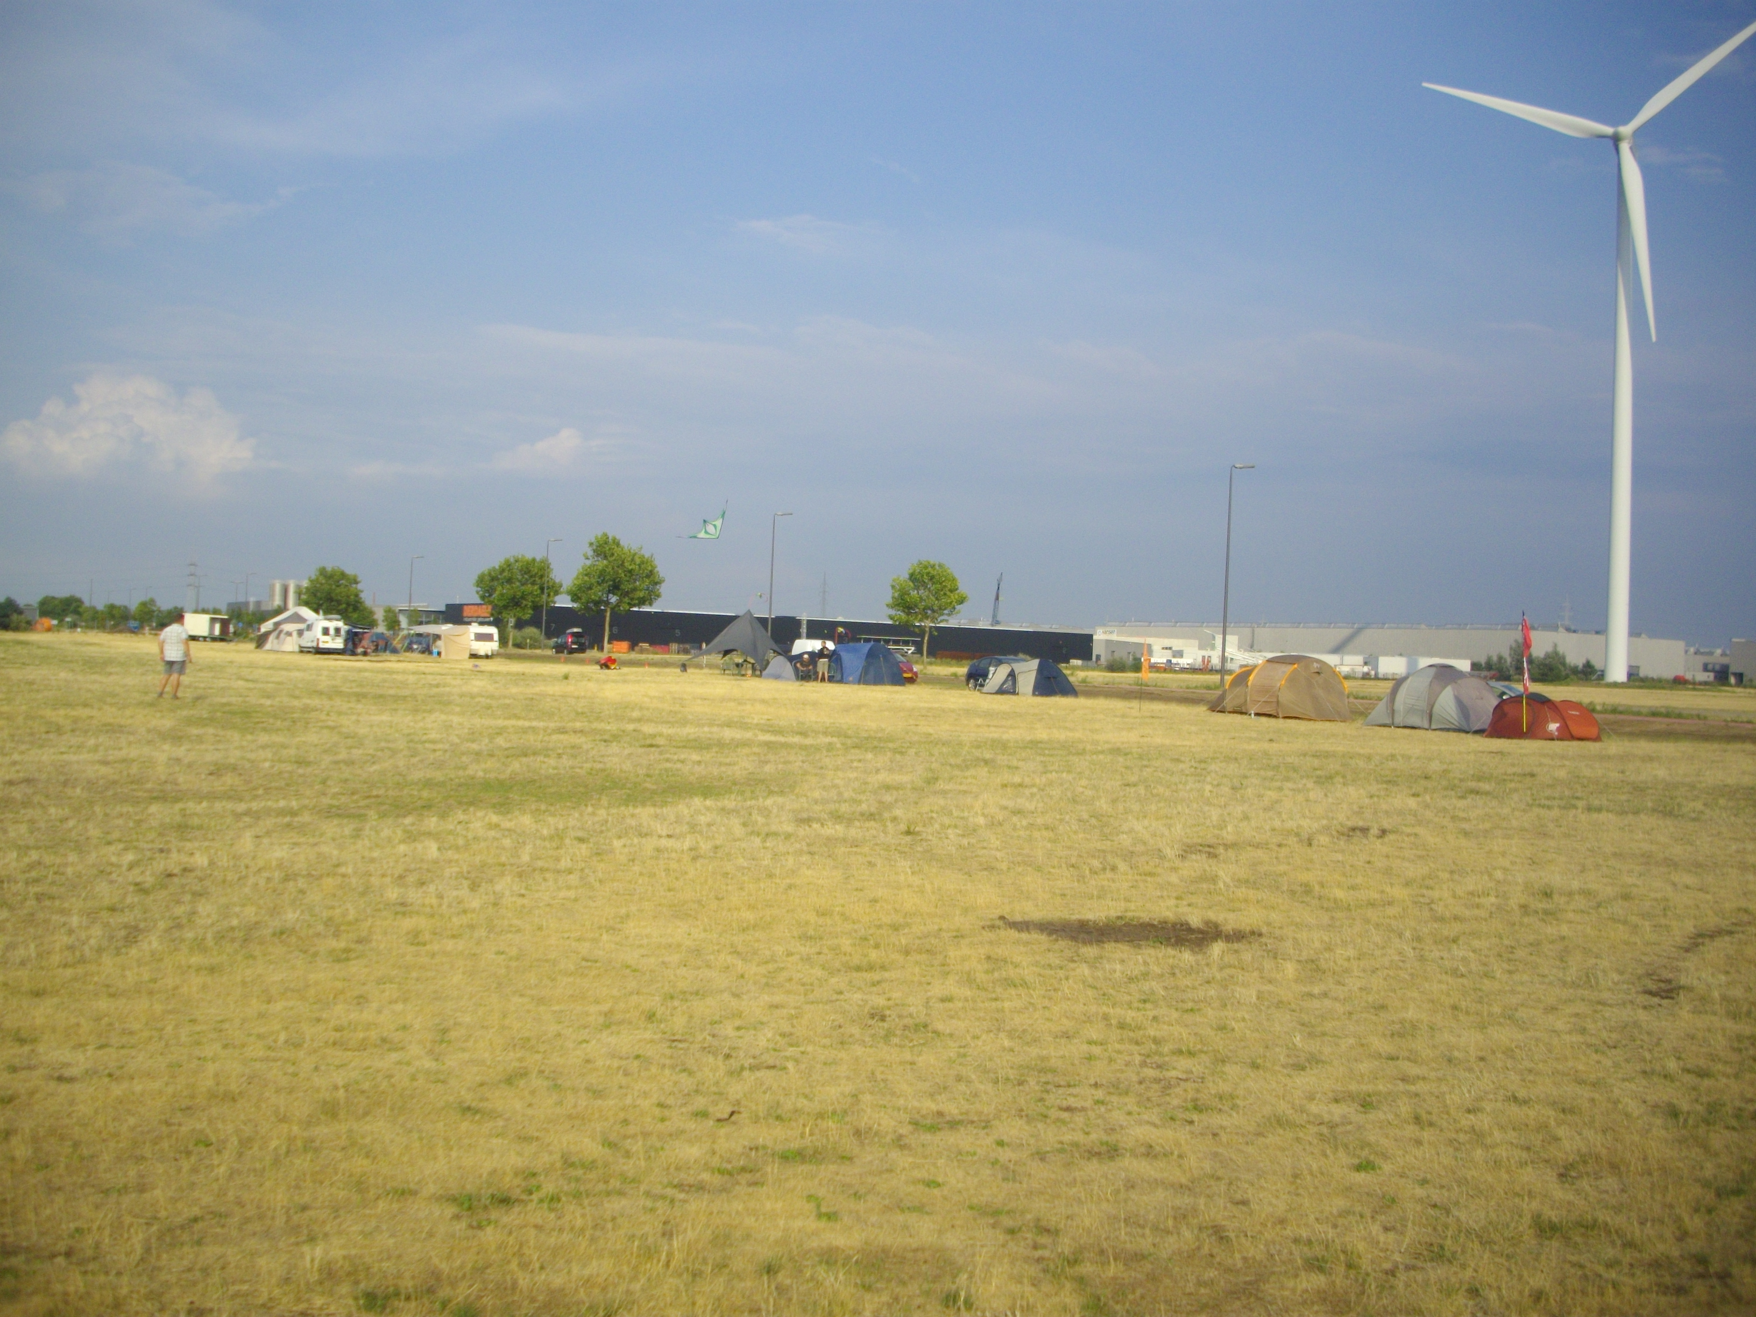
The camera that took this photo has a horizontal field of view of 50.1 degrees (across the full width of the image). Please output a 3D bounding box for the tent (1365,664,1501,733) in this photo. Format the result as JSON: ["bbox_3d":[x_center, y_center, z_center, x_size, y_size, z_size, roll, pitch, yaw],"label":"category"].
[{"bbox_3d":[14.759,1.056,49.800,2.200,1.720,3.700,2,0,-20],"label":"tent"}]

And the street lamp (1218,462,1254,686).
[{"bbox_3d":[16.277,-3.743,85.000,1.400,10.033,0.300,2,0,-28],"label":"street lamp"}]

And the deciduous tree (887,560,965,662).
[{"bbox_3d":[3.157,-2.807,120.000,5.100,6.800,5.100,2,0,0],"label":"deciduous tree"}]

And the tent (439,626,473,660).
[{"bbox_3d":[-31.015,-1.109,138.000,2.350,2.350,2.700,2,0,6],"label":"tent"}]

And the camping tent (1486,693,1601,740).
[{"bbox_3d":[15.881,1.392,44.800,2.500,1.070,1.700,2,0,6],"label":"camping tent"}]

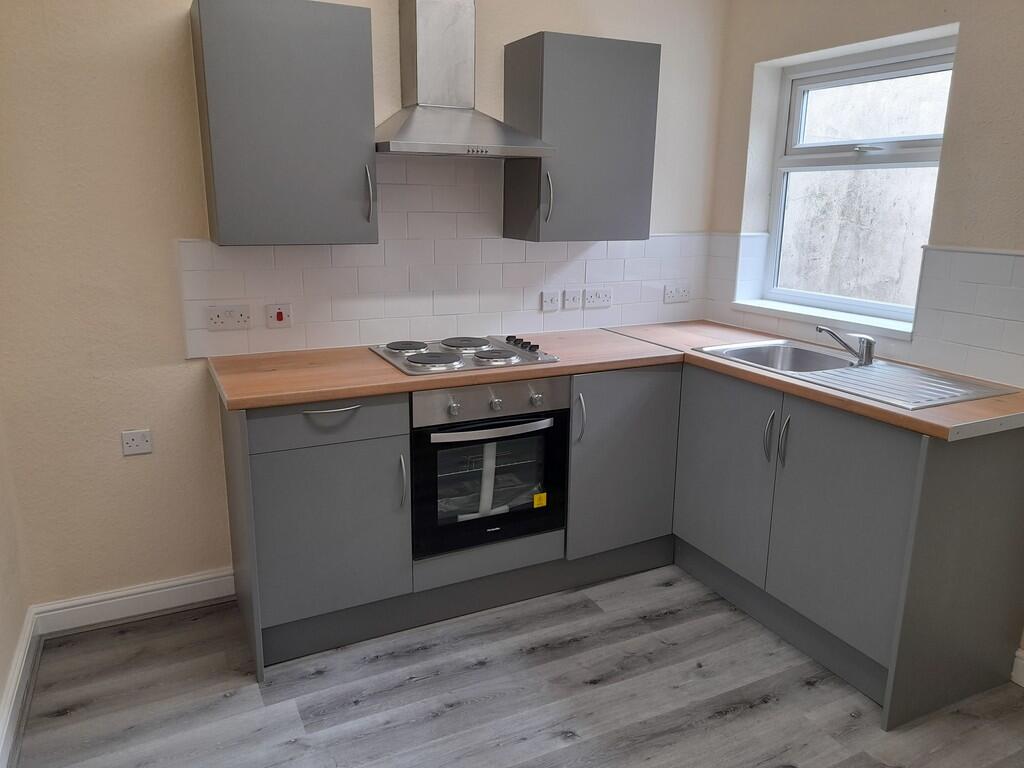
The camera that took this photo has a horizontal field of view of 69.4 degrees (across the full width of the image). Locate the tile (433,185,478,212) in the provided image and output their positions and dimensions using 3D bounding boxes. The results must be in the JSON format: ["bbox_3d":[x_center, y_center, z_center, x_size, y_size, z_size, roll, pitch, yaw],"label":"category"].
[{"bbox_3d":[-0.219,-0.724,2.900,0.200,0.100,0.010,-6,15,-26],"label":"tile"}]

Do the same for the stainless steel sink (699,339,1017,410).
[{"bbox_3d":[1.133,0.016,2.586,0.505,0.150,0.935,-6,16,-26],"label":"stainless steel sink"}]

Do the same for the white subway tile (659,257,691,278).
[{"bbox_3d":[0.772,-0.539,3.451,0.200,0.100,0.009,-6,17,-25],"label":"white subway tile"}]

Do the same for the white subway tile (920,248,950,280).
[{"bbox_3d":[1.449,-0.405,2.516,0.010,0.098,0.100,-6,15,-26],"label":"white subway tile"}]

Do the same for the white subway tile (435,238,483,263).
[{"bbox_3d":[-0.214,-0.526,2.939,0.200,0.100,0.010,-6,16,-26],"label":"white subway tile"}]

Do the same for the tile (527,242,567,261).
[{"bbox_3d":[0.148,-0.569,3.124,0.200,0.100,0.010,-6,15,-25],"label":"tile"}]

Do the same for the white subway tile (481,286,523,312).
[{"bbox_3d":[-0.042,-0.353,3.089,0.200,0.100,0.009,-6,17,-25],"label":"white subway tile"}]

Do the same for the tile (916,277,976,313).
[{"bbox_3d":[1.463,-0.293,2.485,0.010,0.099,0.196,-6,15,-25],"label":"tile"}]

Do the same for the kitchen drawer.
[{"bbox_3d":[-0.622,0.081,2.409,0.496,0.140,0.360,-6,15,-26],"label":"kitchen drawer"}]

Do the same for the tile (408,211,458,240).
[{"bbox_3d":[-0.309,-0.617,2.881,0.200,0.100,0.009,-6,17,-25],"label":"tile"}]

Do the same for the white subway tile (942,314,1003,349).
[{"bbox_3d":[1.516,-0.179,2.432,0.010,0.100,0.200,-6,15,-26],"label":"white subway tile"}]

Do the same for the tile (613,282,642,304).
[{"bbox_3d":[0.502,-0.412,3.348,0.200,0.100,0.009,-6,17,-25],"label":"tile"}]

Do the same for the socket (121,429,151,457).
[{"bbox_3d":[-1.296,0.203,2.558,0.086,0.086,0.015,-6,15,-26],"label":"socket"}]

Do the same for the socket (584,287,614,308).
[{"bbox_3d":[0.381,-0.381,3.269,0.142,0.084,0.015,-6,15,-26],"label":"socket"}]

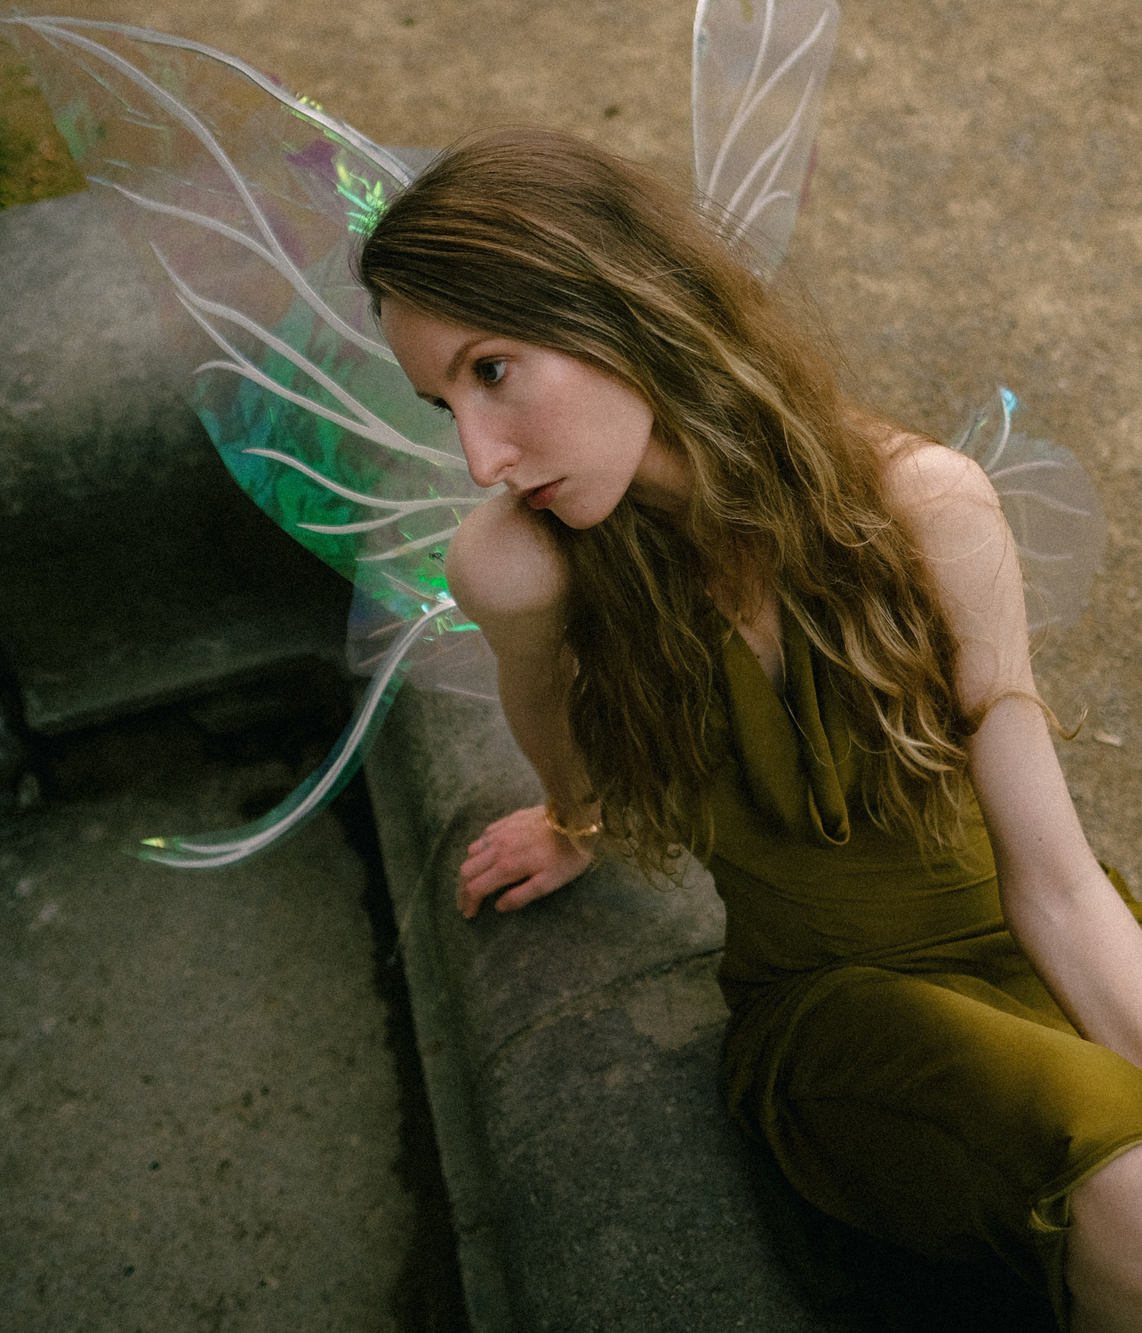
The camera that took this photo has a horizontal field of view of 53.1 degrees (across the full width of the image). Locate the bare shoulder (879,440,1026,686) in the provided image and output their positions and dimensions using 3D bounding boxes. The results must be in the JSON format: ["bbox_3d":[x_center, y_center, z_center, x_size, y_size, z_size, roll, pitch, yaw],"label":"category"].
[{"bbox_3d":[0.298,-0.083,0.885,0.120,0.190,0.120,-23,19,-22],"label":"bare shoulder"}]

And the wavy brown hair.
[{"bbox_3d":[0.088,-0.108,0.838,0.350,0.520,0.360,19,37,40],"label":"wavy brown hair"}]

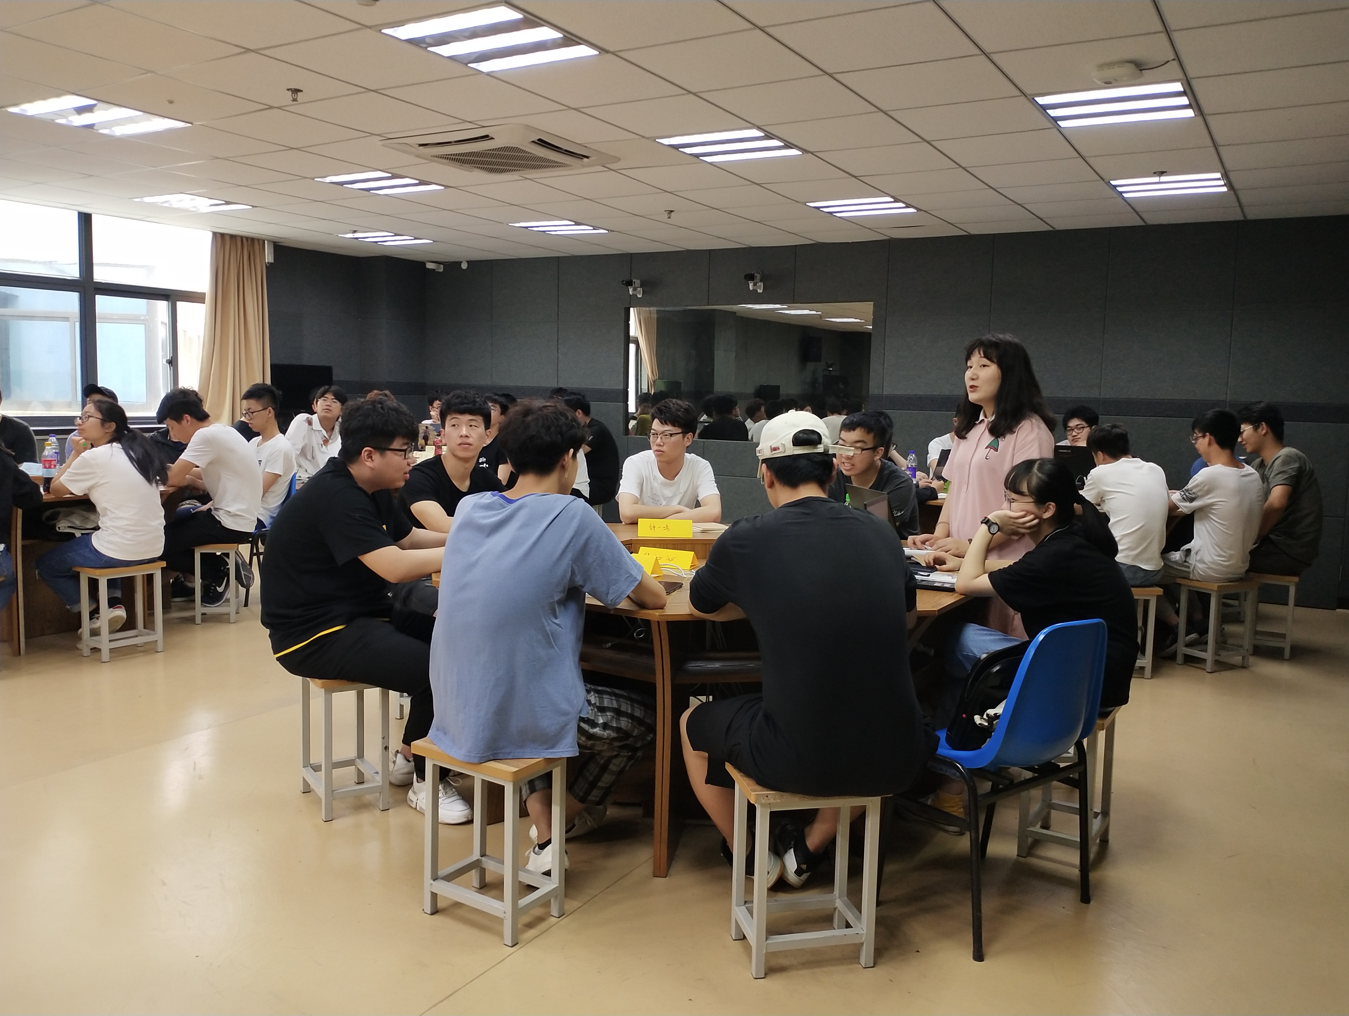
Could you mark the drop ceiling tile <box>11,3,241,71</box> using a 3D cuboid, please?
[{"bbox_3d":[-1.937,-1.668,4.308,0.600,0.020,0.600,4,6,29],"label":"drop ceiling tile"}]

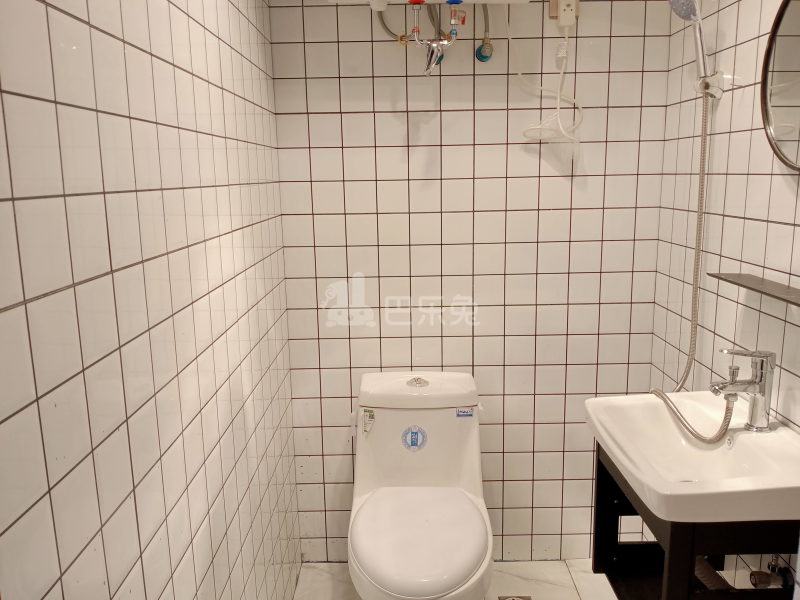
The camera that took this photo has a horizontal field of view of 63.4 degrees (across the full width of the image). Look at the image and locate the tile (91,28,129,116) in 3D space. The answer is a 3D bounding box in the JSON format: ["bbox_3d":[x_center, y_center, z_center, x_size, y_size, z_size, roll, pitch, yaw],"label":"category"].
[{"bbox_3d":[-0.377,-0.290,0.834,0.010,0.098,0.098,-1,11,0],"label":"tile"}]

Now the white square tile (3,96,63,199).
[{"bbox_3d":[-0.375,-0.154,0.657,0.010,0.098,0.098,-1,11,0],"label":"white square tile"}]

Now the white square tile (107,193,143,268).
[{"bbox_3d":[-0.373,-0.094,0.872,0.010,0.098,0.098,-1,11,0],"label":"white square tile"}]

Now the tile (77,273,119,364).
[{"bbox_3d":[-0.376,0.022,0.797,0.010,0.099,0.099,-1,11,0],"label":"tile"}]

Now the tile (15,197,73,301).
[{"bbox_3d":[-0.378,-0.057,0.680,0.010,0.099,0.099,-1,11,0],"label":"tile"}]

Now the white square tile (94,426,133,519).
[{"bbox_3d":[-0.368,0.220,0.830,0.010,0.098,0.098,-1,11,0],"label":"white square tile"}]

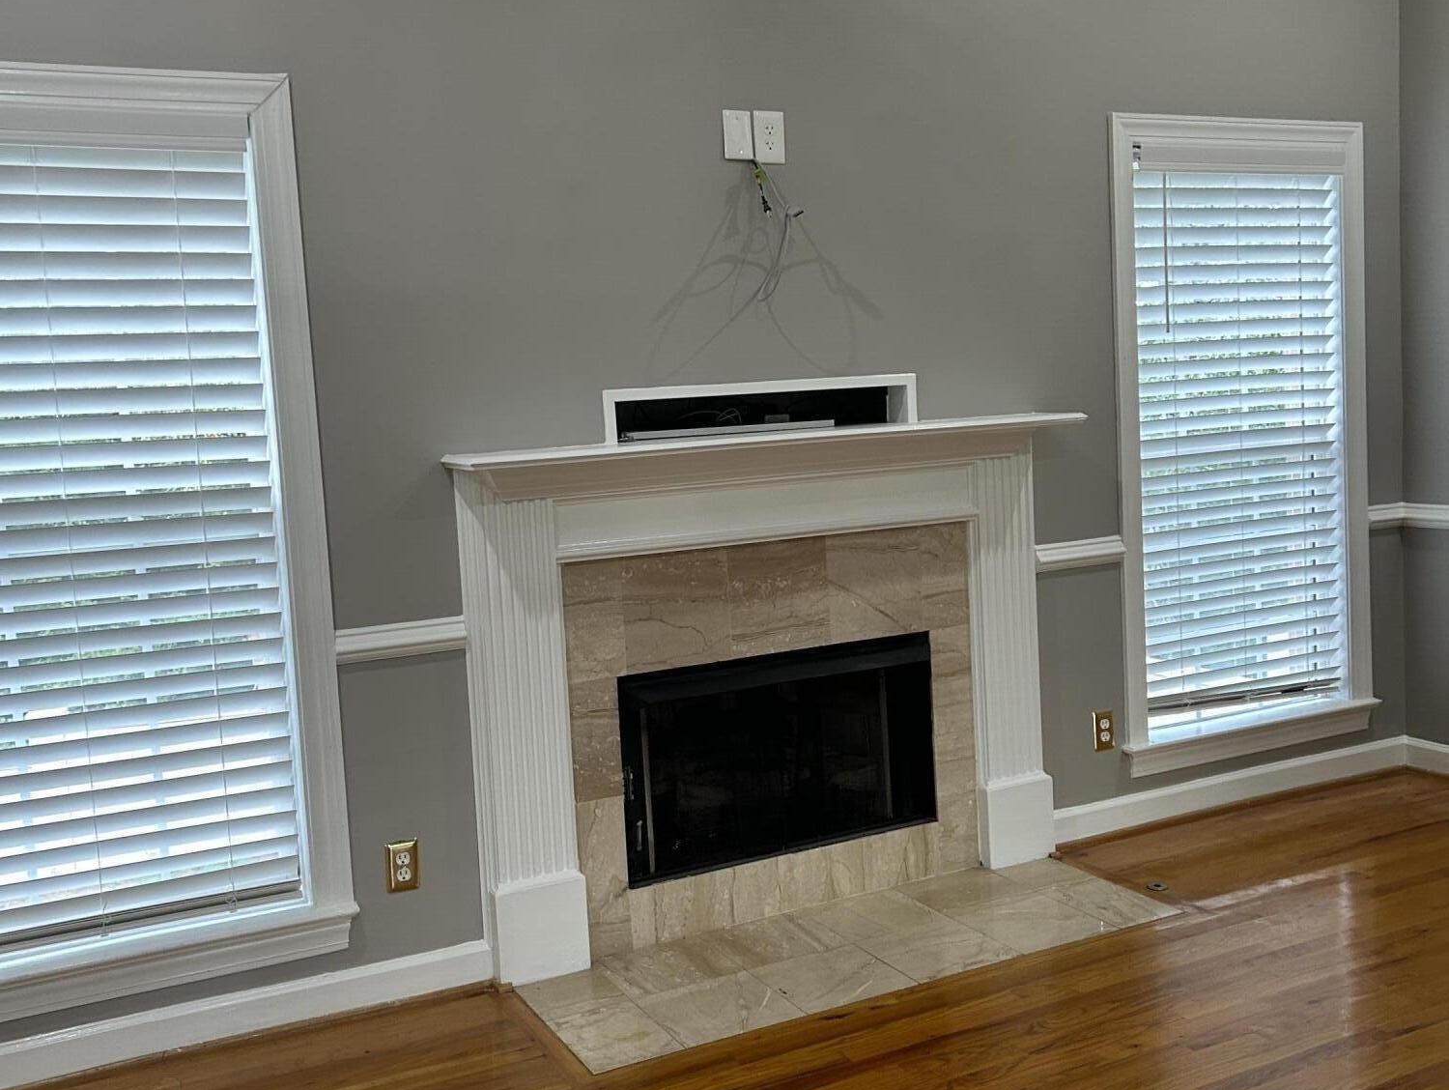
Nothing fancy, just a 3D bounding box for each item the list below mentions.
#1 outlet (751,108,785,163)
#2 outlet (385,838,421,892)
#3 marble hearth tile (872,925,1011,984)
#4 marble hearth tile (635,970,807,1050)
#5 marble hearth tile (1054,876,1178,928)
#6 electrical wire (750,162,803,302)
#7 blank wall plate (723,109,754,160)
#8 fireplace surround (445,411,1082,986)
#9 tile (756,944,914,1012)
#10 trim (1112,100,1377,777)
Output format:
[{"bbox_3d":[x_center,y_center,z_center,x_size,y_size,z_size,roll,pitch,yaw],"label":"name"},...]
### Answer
[{"bbox_3d":[0.121,-1.063,3.784,0.087,0.131,0.008,-6,7,-26],"label":"outlet"},{"bbox_3d":[-0.756,0.759,3.426,0.073,0.117,0.010,-6,7,-26],"label":"outlet"},{"bbox_3d":[0.525,1.001,3.581,0.300,0.012,0.303,-6,7,-26],"label":"marble hearth tile"},{"bbox_3d":[-0.013,1.059,3.315,0.300,0.012,0.303,-6,7,-26],"label":"marble hearth tile"},{"bbox_3d":[1.037,0.966,3.889,0.203,0.013,0.309,-6,7,-26],"label":"marble hearth tile"},{"bbox_3d":[0.135,-0.810,3.759,0.123,0.356,0.099,-6,7,-26],"label":"electrical wire"},{"bbox_3d":[0.039,-1.041,3.689,0.080,0.119,0.010,-6,7,-26],"label":"blank wall plate"},{"bbox_3d":[0.201,0.358,3.818,1.765,1.307,0.209,-6,7,-26],"label":"fireplace surround"},{"bbox_3d":[0.256,1.030,3.448,0.300,0.012,0.303,-6,7,-26],"label":"tile"},{"bbox_3d":[1.634,-0.317,4.524,1.090,1.965,0.060,-6,7,-26],"label":"trim"}]

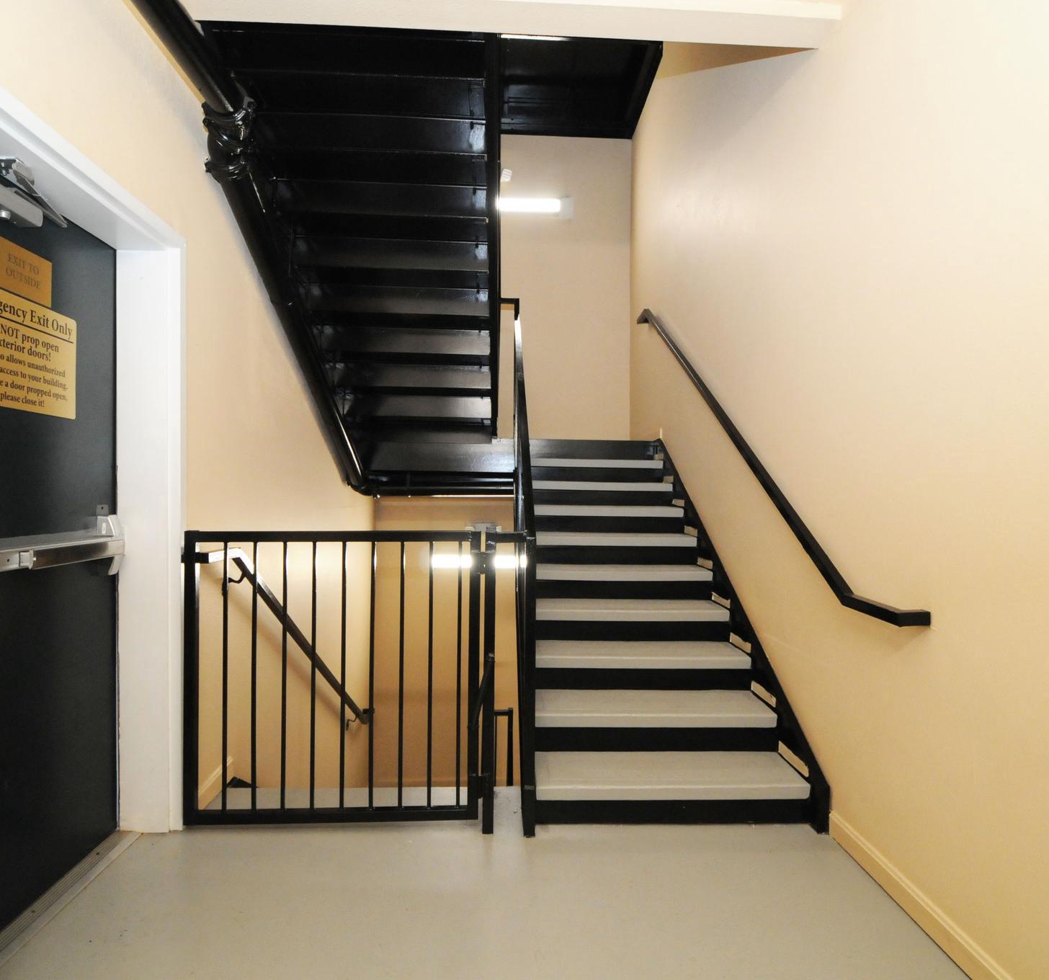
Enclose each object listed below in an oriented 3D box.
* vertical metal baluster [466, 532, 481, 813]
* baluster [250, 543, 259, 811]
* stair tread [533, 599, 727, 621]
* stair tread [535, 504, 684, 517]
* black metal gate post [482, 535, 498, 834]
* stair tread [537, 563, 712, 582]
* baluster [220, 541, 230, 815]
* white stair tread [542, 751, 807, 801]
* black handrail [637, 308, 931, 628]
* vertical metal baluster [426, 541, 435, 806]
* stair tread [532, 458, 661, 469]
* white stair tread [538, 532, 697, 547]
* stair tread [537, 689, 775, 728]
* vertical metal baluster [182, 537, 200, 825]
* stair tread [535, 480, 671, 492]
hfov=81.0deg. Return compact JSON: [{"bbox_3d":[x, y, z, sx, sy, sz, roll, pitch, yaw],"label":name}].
[{"bbox_3d":[-0.183,0.666,2.216,0.036,1.028,0.036,0,1,-2],"label":"vertical metal baluster"},{"bbox_3d":[-0.964,0.666,2.195,0.018,0.962,0.018,0,1,-2],"label":"baluster"},{"bbox_3d":[0.527,0.629,3.215,1.008,0.050,0.287,0,1,-2],"label":"stair tread"},{"bbox_3d":[0.512,0.138,4.047,1.017,0.049,0.281,1,1,-2],"label":"stair tread"},{"bbox_3d":[-0.133,0.700,2.217,0.038,1.083,0.038,1,1,-2],"label":"black metal gate post"},{"bbox_3d":[0.523,0.464,3.492,1.017,0.049,0.281,1,1,-2],"label":"stair tread"},{"bbox_3d":[-1.050,0.650,2.153,0.016,0.948,0.016,1,1,-4],"label":"baluster"},{"bbox_3d":[0.546,1.115,2.405,1.008,0.050,0.287,0,1,-2],"label":"white stair tread"},{"bbox_3d":[1.079,-0.559,3.573,0.085,0.187,4.121,1,29,-2],"label":"black handrail"},{"bbox_3d":[-0.339,0.666,2.212,0.018,0.963,0.018,0,1,-2],"label":"vertical metal baluster"},{"bbox_3d":[0.496,-0.182,4.564,1.008,0.050,0.287,0,1,-2],"label":"stair tread"},{"bbox_3d":[0.515,0.304,3.754,1.008,0.050,0.287,0,1,-2],"label":"white stair tread"},{"bbox_3d":[0.538,0.949,2.660,1.017,0.049,0.281,1,1,-2],"label":"stair tread"},{"bbox_3d":[-1.166,0.657,2.145,0.040,1.021,0.040,1,1,-4],"label":"vertical metal baluster"},{"bbox_3d":[0.506,-0.025,4.324,1.017,0.049,0.281,1,1,-2],"label":"stair tread"}]

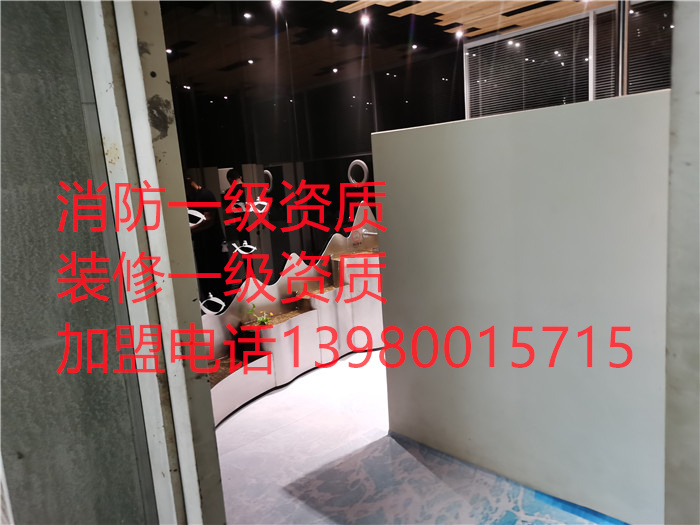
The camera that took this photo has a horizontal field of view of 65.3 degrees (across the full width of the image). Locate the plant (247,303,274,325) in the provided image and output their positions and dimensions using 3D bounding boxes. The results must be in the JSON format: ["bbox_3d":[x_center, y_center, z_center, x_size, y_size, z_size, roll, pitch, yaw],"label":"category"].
[{"bbox_3d":[-0.693,0.390,4.180,0.195,0.165,0.150,-6,9,-10],"label":"plant"}]

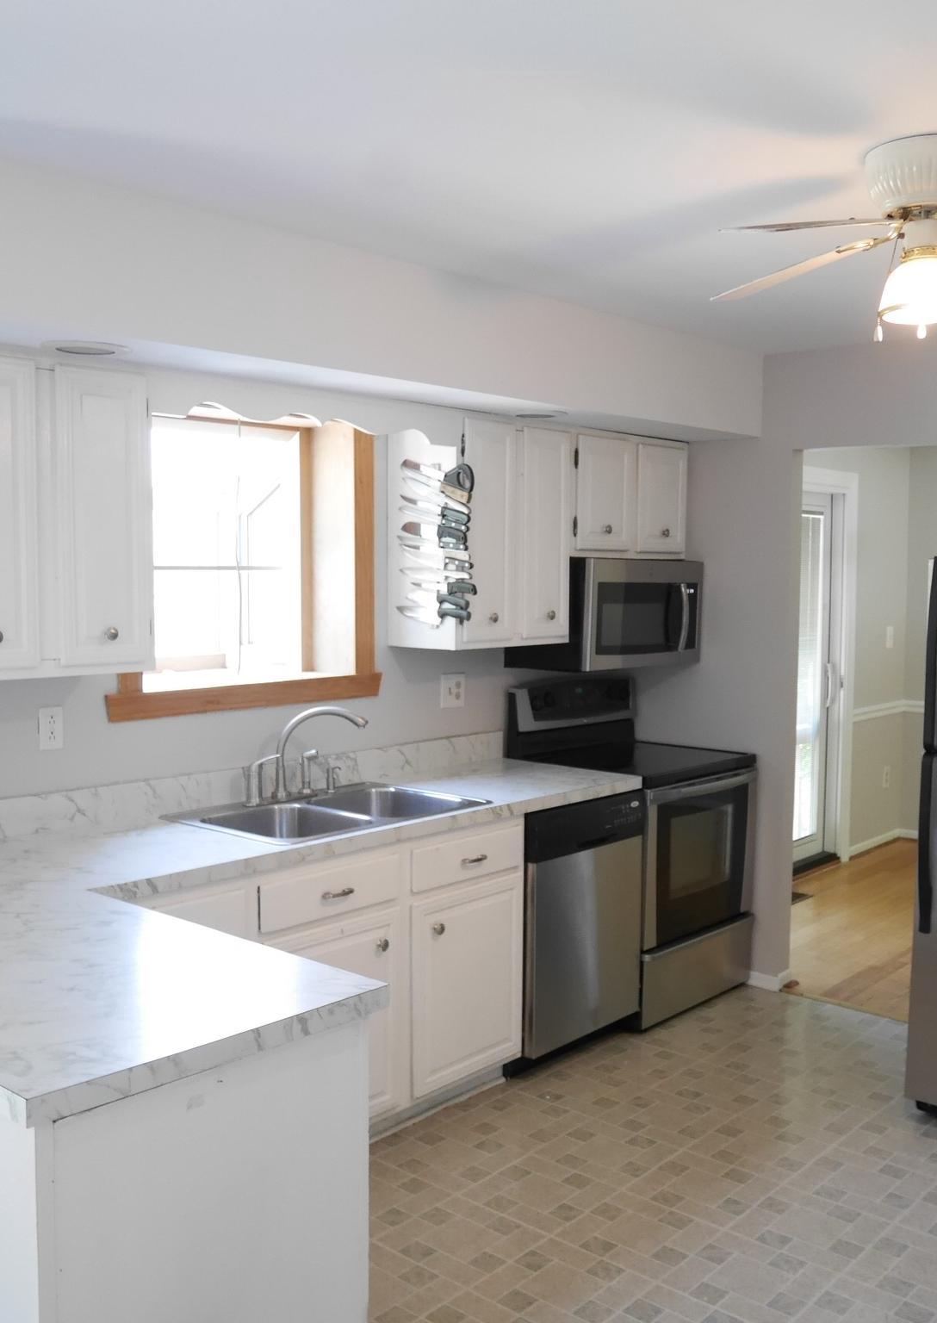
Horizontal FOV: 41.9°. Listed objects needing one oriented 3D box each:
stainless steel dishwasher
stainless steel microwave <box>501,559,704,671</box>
[{"bbox_3d":[0.165,0.859,4.295,0.626,0.841,0.613,4,5,42],"label":"stainless steel dishwasher"},{"bbox_3d":[0.555,-0.191,4.856,0.414,0.413,0.767,4,5,42],"label":"stainless steel microwave"}]

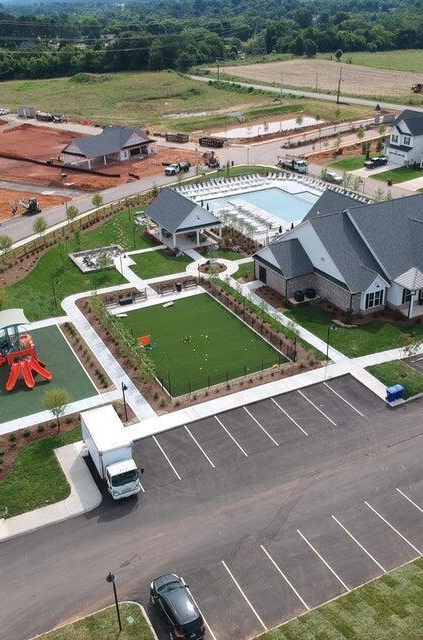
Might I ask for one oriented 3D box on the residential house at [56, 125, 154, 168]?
[{"bbox_3d":[-25.916,-43.114,152.823,12.800,6.000,23.000,19,33,37],"label":"residential house"}]

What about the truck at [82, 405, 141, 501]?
[{"bbox_3d":[-7.248,9.579,44.518,2.450,3.400,6.650,-14,28,-23],"label":"truck"}]

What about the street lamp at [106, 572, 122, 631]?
[{"bbox_3d":[-5.207,15.192,33.278,0.420,3.850,0.880,-14,29,-22],"label":"street lamp"}]

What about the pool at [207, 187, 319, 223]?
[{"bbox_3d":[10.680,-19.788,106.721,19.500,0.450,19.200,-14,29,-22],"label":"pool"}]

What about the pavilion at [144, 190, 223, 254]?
[{"bbox_3d":[-4.584,-16.092,94.571,8.400,6.100,12.300,-14,28,-23],"label":"pavilion"}]

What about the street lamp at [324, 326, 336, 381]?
[{"bbox_3d":[10.888,2.602,56.918,0.400,3.900,1.000,-14,28,-23],"label":"street lamp"}]

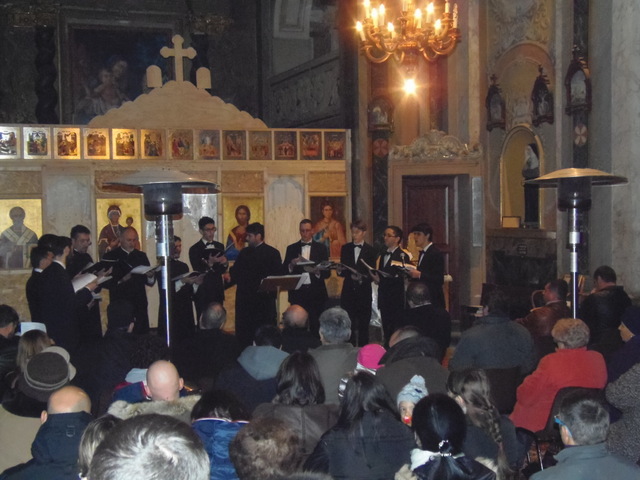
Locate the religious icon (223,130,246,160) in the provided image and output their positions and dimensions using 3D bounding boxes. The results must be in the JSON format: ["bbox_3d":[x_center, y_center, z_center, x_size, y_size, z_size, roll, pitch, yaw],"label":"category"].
[{"bbox_3d":[-1.026,-1.134,10.878,0.285,0.350,0.030,-1,0,-18],"label":"religious icon"}]

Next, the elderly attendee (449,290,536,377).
[{"bbox_3d":[1.165,1.012,6.353,0.580,1.360,0.780,-1,3,-14],"label":"elderly attendee"}]

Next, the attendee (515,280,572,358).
[{"bbox_3d":[1.871,0.967,7.470,0.750,1.311,0.520,2,4,44],"label":"attendee"}]

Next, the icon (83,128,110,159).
[{"bbox_3d":[-2.558,-1.101,10.386,0.285,0.350,0.030,-1,0,-18],"label":"icon"}]

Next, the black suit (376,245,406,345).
[{"bbox_3d":[0.742,0.775,9.339,0.320,1.418,0.460,-3,4,-38],"label":"black suit"}]

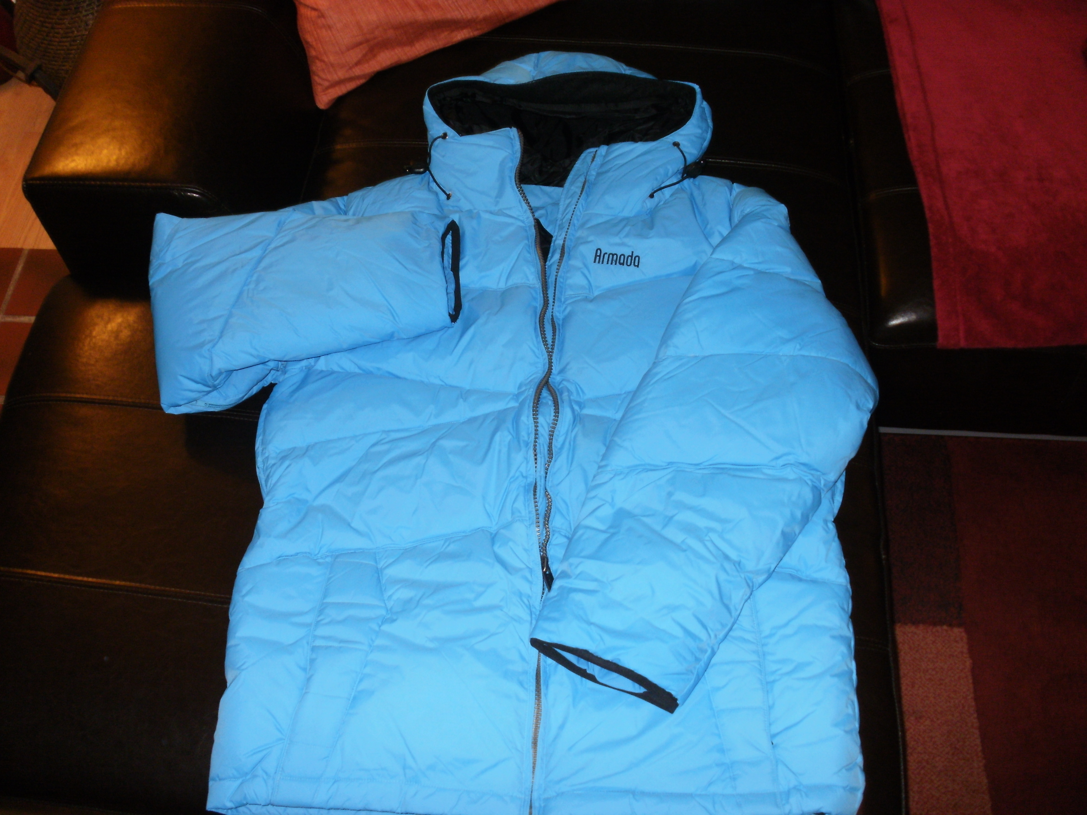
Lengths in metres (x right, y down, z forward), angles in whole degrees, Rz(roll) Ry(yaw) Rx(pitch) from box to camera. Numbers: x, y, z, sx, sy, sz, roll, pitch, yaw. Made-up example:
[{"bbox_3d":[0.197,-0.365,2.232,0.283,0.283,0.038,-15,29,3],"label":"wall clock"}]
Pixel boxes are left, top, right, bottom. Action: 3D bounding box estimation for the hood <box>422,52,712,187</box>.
[{"bbox_3d":[0.029,-0.353,1.392,0.345,0.150,0.220,2,59,2],"label":"hood"}]

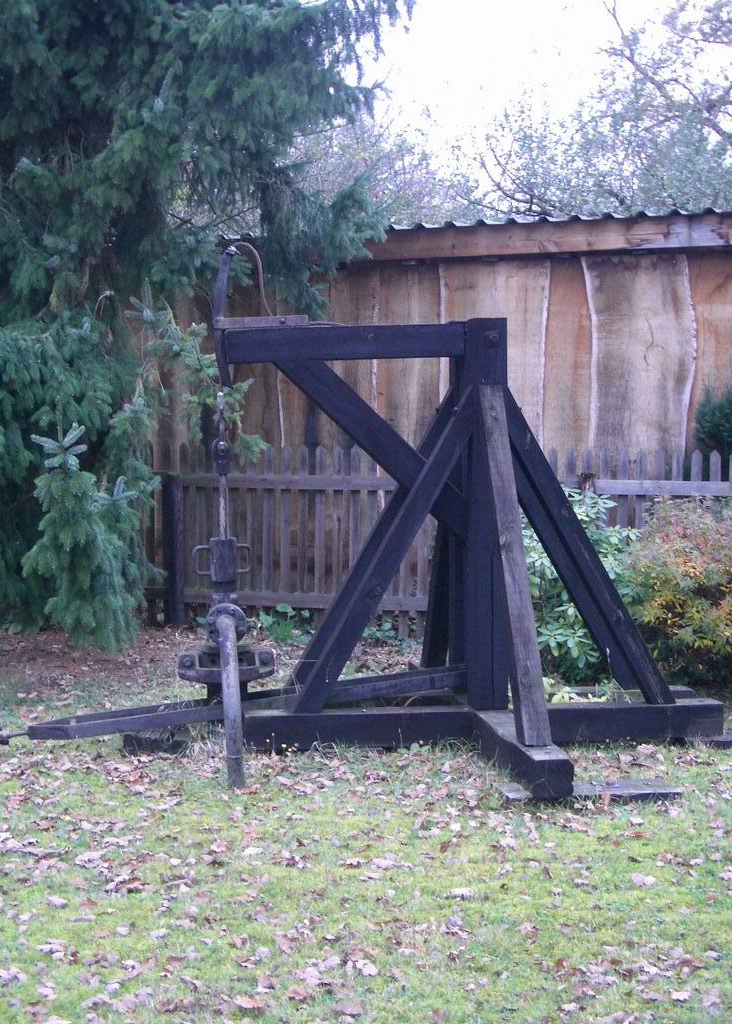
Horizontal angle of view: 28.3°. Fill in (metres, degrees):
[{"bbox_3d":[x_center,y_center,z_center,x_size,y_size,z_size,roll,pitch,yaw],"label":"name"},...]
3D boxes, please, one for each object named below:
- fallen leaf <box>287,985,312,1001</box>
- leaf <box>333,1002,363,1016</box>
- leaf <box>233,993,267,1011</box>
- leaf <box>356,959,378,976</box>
[{"bbox_3d":[-0.171,1.238,3.736,0.064,0.020,0.060,0,3,-3],"label":"fallen leaf"},{"bbox_3d":[-0.046,1.243,3.623,0.073,0.015,0.056,0,3,-1],"label":"leaf"},{"bbox_3d":[-0.295,1.241,3.676,0.083,0.020,0.070,0,3,-5],"label":"leaf"},{"bbox_3d":[0.001,1.230,3.913,0.060,0.020,0.075,0,3,0],"label":"leaf"}]

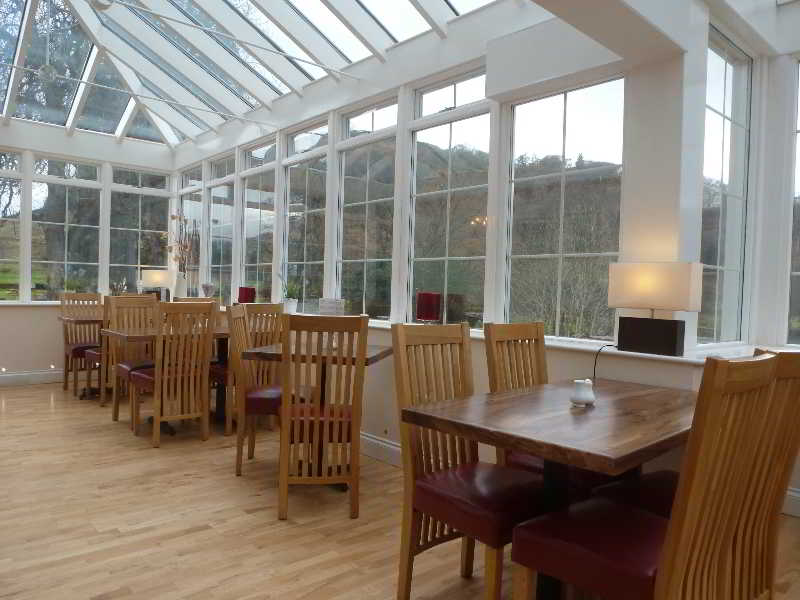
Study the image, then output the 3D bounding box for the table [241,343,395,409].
[{"bbox_3d":[-0.481,0.696,3.455,0.752,0.777,0.707,2,1,11],"label":"table"}]

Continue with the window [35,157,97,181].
[{"bbox_3d":[-3.841,-1.506,6.428,0.659,0.236,0.070,1,1,-43],"label":"window"}]

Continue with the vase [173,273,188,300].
[{"bbox_3d":[-2.639,-0.144,6.670,0.174,0.360,0.174,1,1,-43],"label":"vase"}]

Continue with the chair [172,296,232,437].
[{"bbox_3d":[-1.635,0.551,4.663,0.412,1.027,0.522,1,1,-43],"label":"chair"}]

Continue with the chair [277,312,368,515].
[{"bbox_3d":[-0.406,0.583,2.913,0.420,1.027,0.534,1,1,-7],"label":"chair"}]

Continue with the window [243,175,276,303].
[{"bbox_3d":[-1.434,-0.617,5.600,0.060,1.290,0.630,0,2,-42],"label":"window"}]

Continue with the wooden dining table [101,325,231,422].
[{"bbox_3d":[-1.767,0.640,4.662,1.200,0.776,0.700,0,2,-42],"label":"wooden dining table"}]

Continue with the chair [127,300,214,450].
[{"bbox_3d":[-1.685,0.530,4.138,0.420,1.026,0.560,0,2,-42],"label":"chair"}]

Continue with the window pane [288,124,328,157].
[{"bbox_3d":[-0.816,-1.399,4.919,0.050,0.210,0.600,0,2,-42],"label":"window pane"}]

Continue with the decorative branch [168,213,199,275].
[{"bbox_3d":[-2.590,-0.640,6.635,0.348,0.789,0.325,1,1,-43],"label":"decorative branch"}]

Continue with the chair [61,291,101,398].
[{"bbox_3d":[-3.253,0.448,5.819,0.430,1.020,0.550,0,2,-42],"label":"chair"}]

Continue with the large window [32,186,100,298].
[{"bbox_3d":[-3.866,-0.658,6.441,0.699,1.340,0.070,1,1,-43],"label":"large window"}]

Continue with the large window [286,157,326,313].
[{"bbox_3d":[-0.850,-0.552,4.983,0.070,1.340,0.653,1,1,-43],"label":"large window"}]

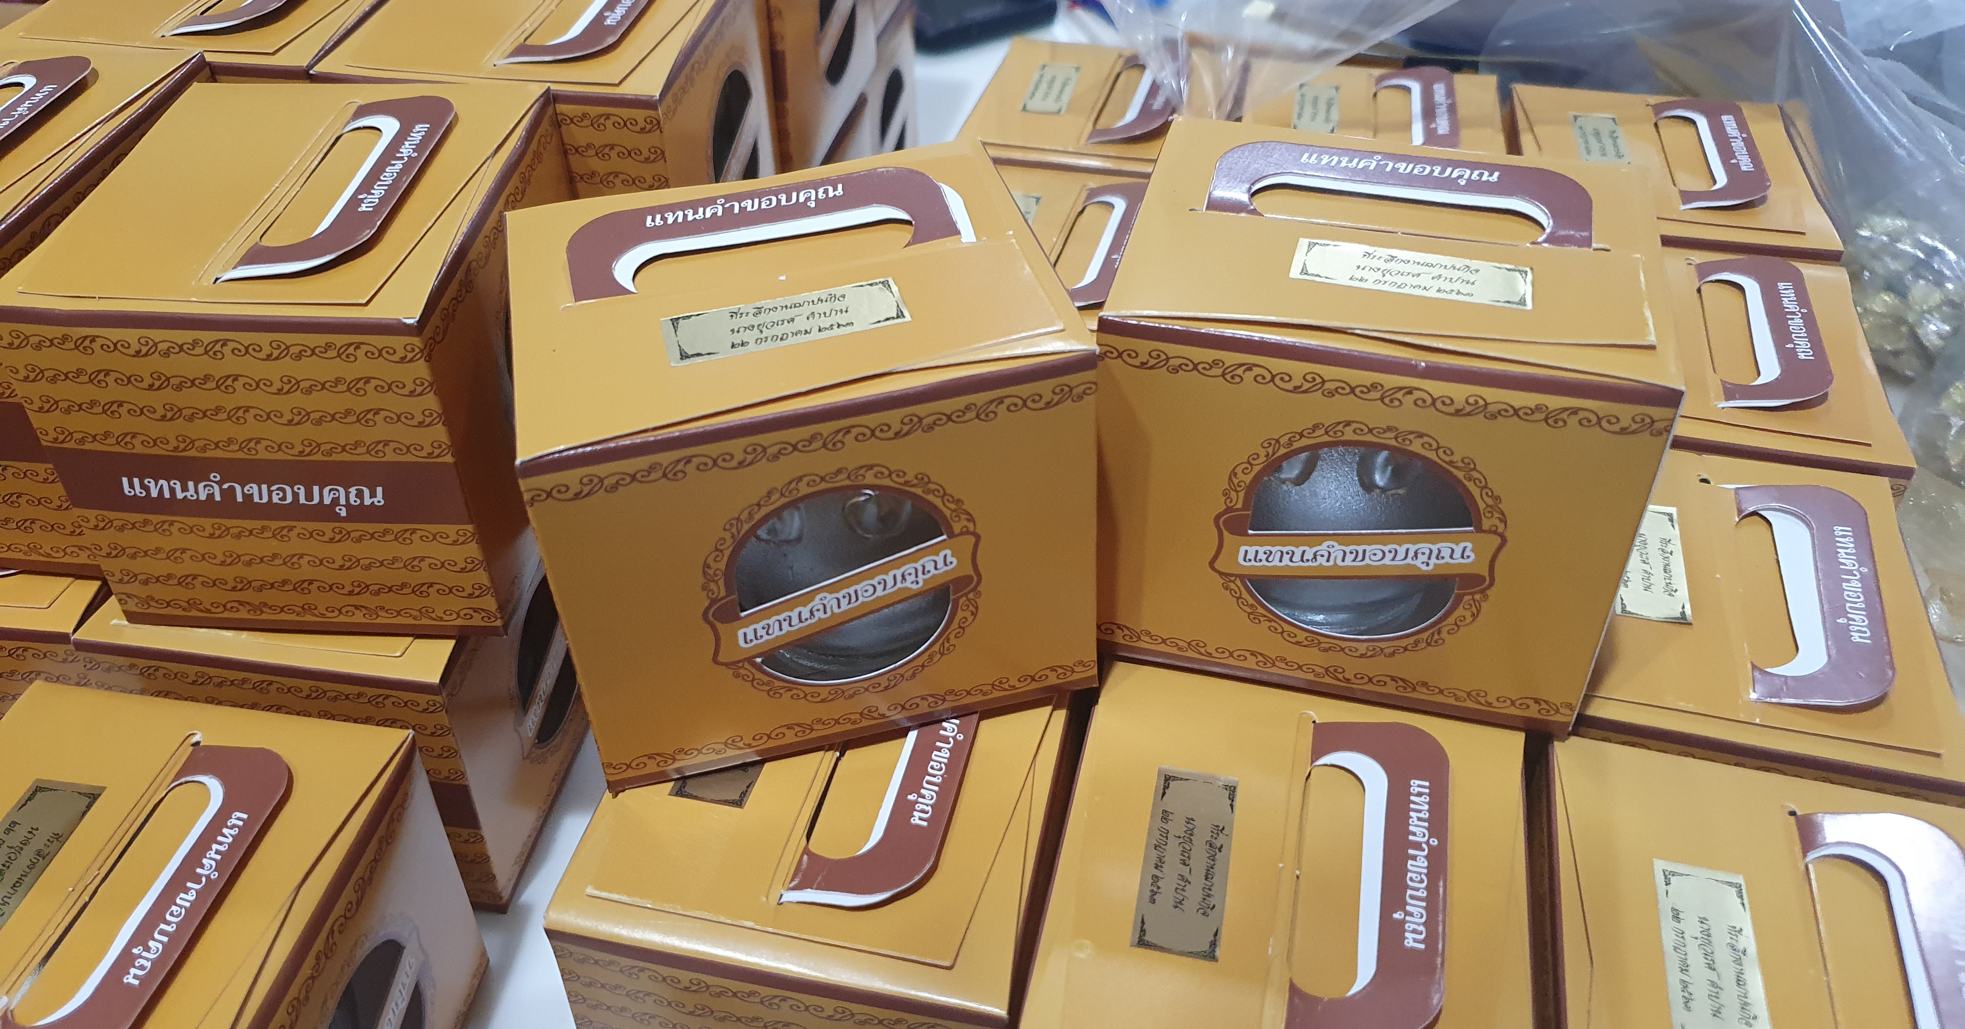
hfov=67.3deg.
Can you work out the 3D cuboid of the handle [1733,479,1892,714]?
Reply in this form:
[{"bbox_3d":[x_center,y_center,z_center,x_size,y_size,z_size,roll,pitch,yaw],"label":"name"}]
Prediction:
[{"bbox_3d":[0.207,0.018,0.368,0.030,0.005,0.084,-1,38,24],"label":"handle"}]

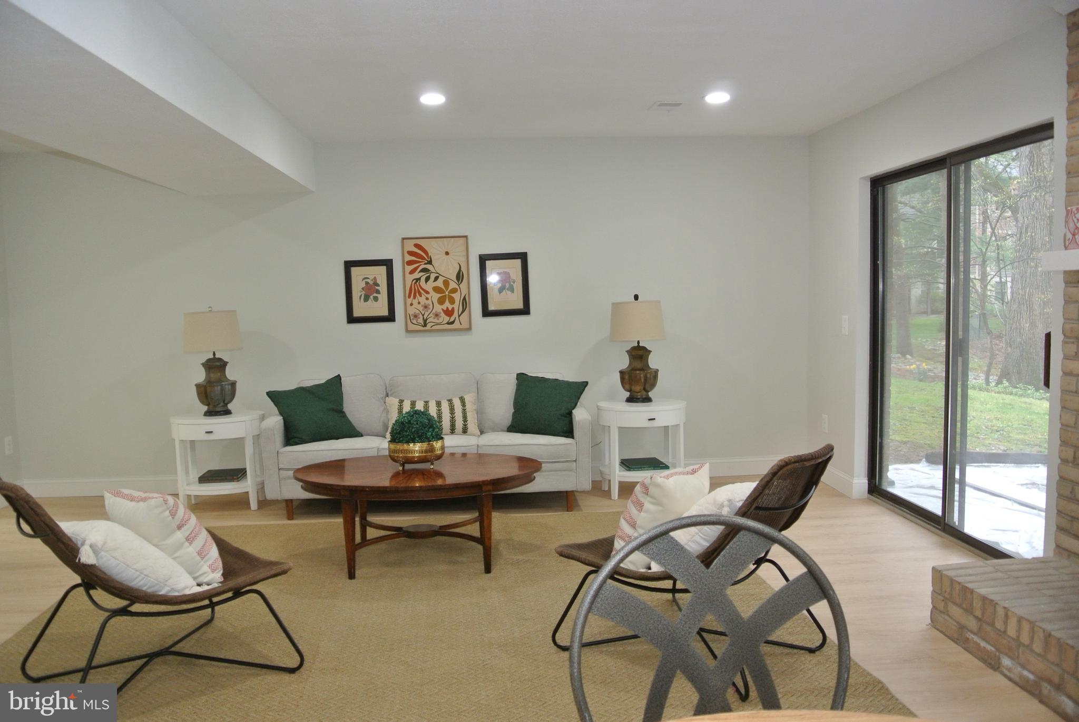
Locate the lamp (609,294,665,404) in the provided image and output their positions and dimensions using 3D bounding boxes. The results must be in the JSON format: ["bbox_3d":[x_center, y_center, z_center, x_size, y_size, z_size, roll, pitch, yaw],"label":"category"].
[{"bbox_3d":[0.662,-0.080,5.465,0.375,0.730,0.365,-2,4,-4],"label":"lamp"}]

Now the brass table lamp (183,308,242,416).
[{"bbox_3d":[-2.134,0.004,5.297,0.380,0.710,0.370,-2,4,-4],"label":"brass table lamp"}]

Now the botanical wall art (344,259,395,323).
[{"bbox_3d":[-1.179,-0.485,5.649,0.333,0.434,0.025,-2,4,-4],"label":"botanical wall art"}]

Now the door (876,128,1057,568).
[{"bbox_3d":[2.236,-0.069,4.319,0.110,2.030,1.810,-2,4,-4],"label":"door"}]

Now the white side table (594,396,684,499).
[{"bbox_3d":[0.694,0.588,5.448,0.600,0.600,0.440,-2,4,-4],"label":"white side table"}]

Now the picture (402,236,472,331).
[{"bbox_3d":[-0.717,-0.538,5.671,0.457,0.661,0.030,-2,4,-4],"label":"picture"}]

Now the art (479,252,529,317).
[{"bbox_3d":[-0.242,-0.536,5.707,0.337,0.441,0.025,-2,4,-4],"label":"art"}]

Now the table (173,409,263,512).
[{"bbox_3d":[-2.096,0.658,5.319,0.590,0.600,0.440,-2,4,-4],"label":"table"}]

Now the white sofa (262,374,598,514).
[{"bbox_3d":[-0.703,0.513,5.315,1.990,0.830,0.830,-2,4,-4],"label":"white sofa"}]

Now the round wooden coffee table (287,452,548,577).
[{"bbox_3d":[-0.615,0.786,4.181,1.260,0.460,0.810,-2,4,-4],"label":"round wooden coffee table"}]

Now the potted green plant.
[{"bbox_3d":[-0.644,0.402,4.220,0.295,0.305,0.290,-2,4,-4],"label":"potted green plant"}]

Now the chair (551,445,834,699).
[{"bbox_3d":[0.621,0.685,3.002,0.740,0.790,0.840,-6,6,-45],"label":"chair"}]

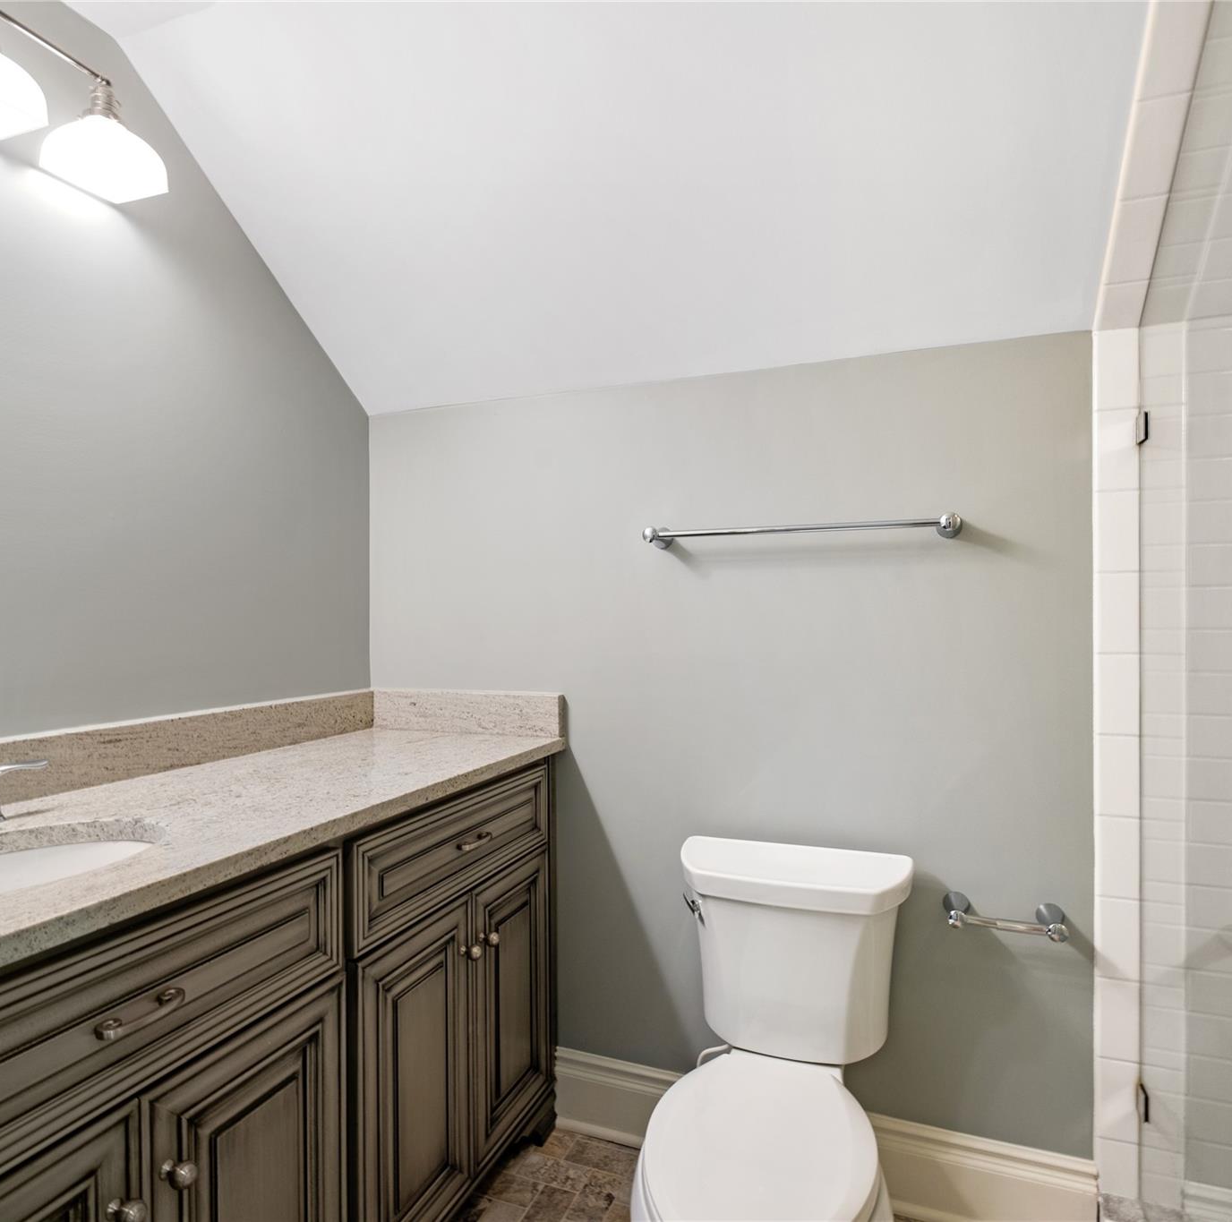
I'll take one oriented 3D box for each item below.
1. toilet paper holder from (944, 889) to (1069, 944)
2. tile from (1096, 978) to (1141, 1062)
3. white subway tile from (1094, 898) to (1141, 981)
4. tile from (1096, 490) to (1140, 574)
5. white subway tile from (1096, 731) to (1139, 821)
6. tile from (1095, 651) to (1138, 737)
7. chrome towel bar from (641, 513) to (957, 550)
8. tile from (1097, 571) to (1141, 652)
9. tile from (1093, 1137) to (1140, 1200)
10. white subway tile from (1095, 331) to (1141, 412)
[{"bbox_3d":[0.748,0.594,1.469,0.218,0.052,0.095,0,0,21],"label":"toilet paper holder"},{"bbox_3d":[0.943,0.765,1.437,0.074,0.150,0.010,0,0,21],"label":"tile"},{"bbox_3d":[0.943,0.614,1.438,0.074,0.151,0.010,0,0,21],"label":"white subway tile"},{"bbox_3d":[0.941,-0.150,1.443,0.074,0.152,0.010,0,0,21],"label":"tile"},{"bbox_3d":[0.942,0.309,1.440,0.074,0.151,0.010,0,0,21],"label":"white subway tile"},{"bbox_3d":[0.942,0.155,1.441,0.074,0.152,0.010,0,0,21],"label":"tile"},{"bbox_3d":[0.377,-0.168,1.617,0.662,0.052,0.095,0,0,21],"label":"chrome towel bar"},{"bbox_3d":[0.941,0.003,1.442,0.074,0.151,0.010,0,0,21],"label":"tile"},{"bbox_3d":[0.944,1.046,1.435,0.074,0.107,0.010,0,0,21],"label":"tile"},{"bbox_3d":[0.940,-0.457,1.445,0.074,0.152,0.010,0,0,21],"label":"white subway tile"}]

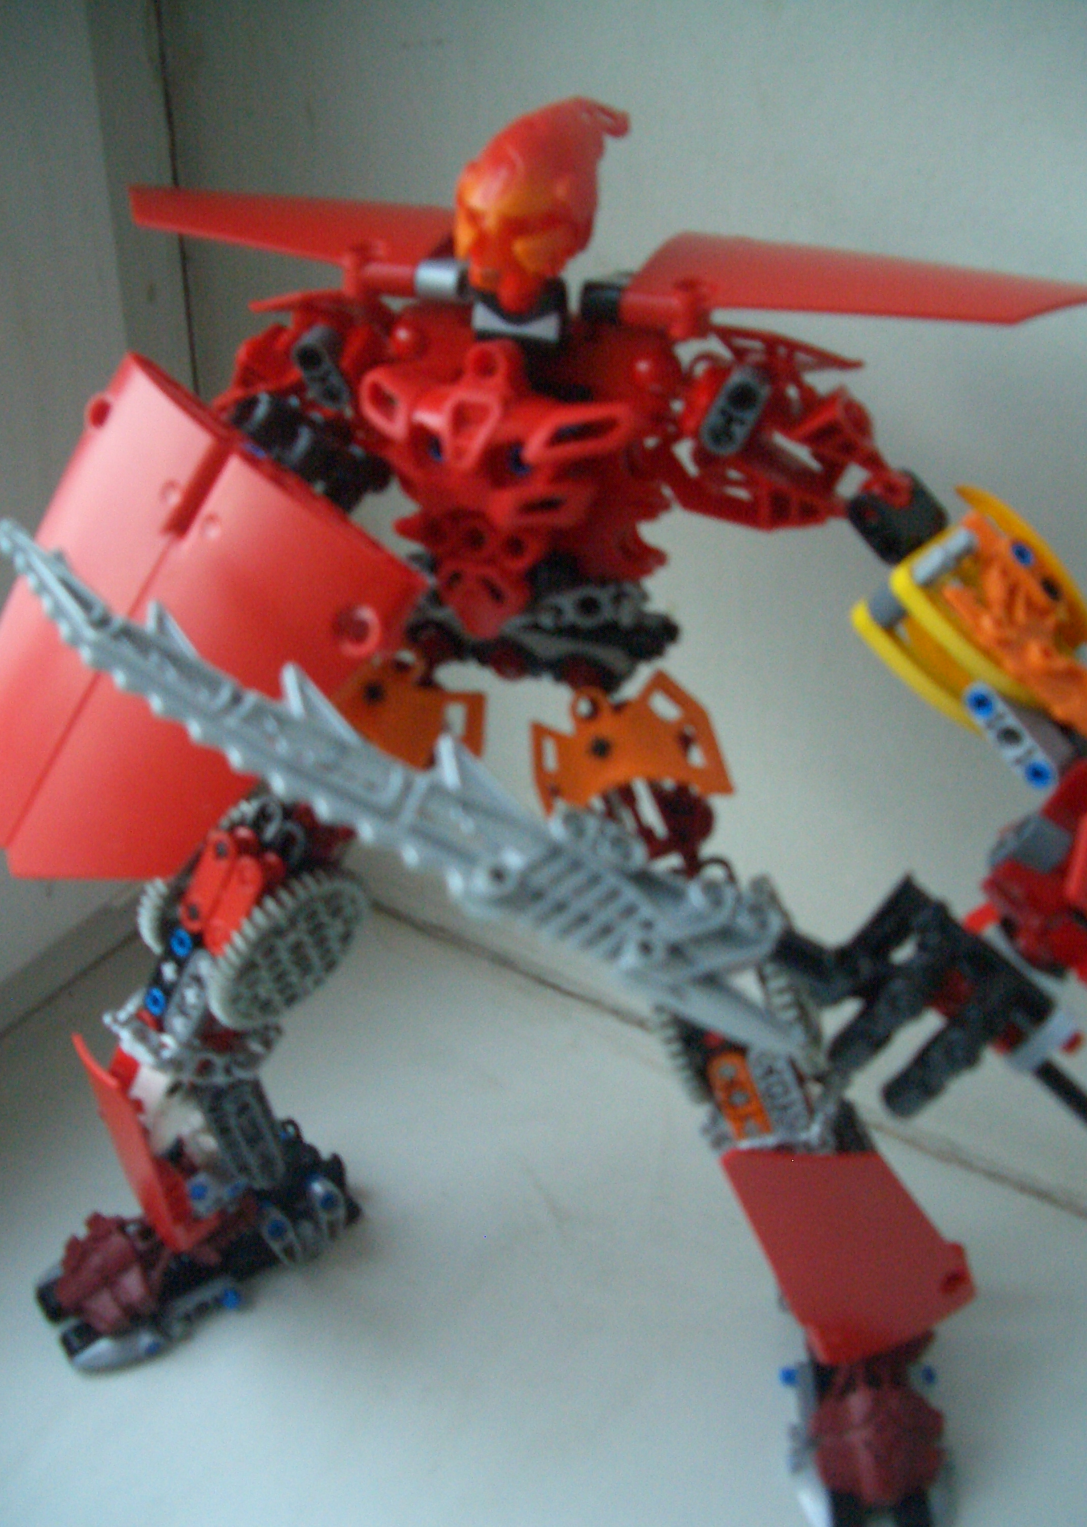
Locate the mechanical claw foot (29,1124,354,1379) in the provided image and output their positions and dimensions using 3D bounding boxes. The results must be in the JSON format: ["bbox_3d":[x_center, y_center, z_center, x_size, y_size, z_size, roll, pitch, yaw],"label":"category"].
[{"bbox_3d":[-0.079,0.105,0.351,0.073,0.026,0.030,-19,38,-27],"label":"mechanical claw foot"}]

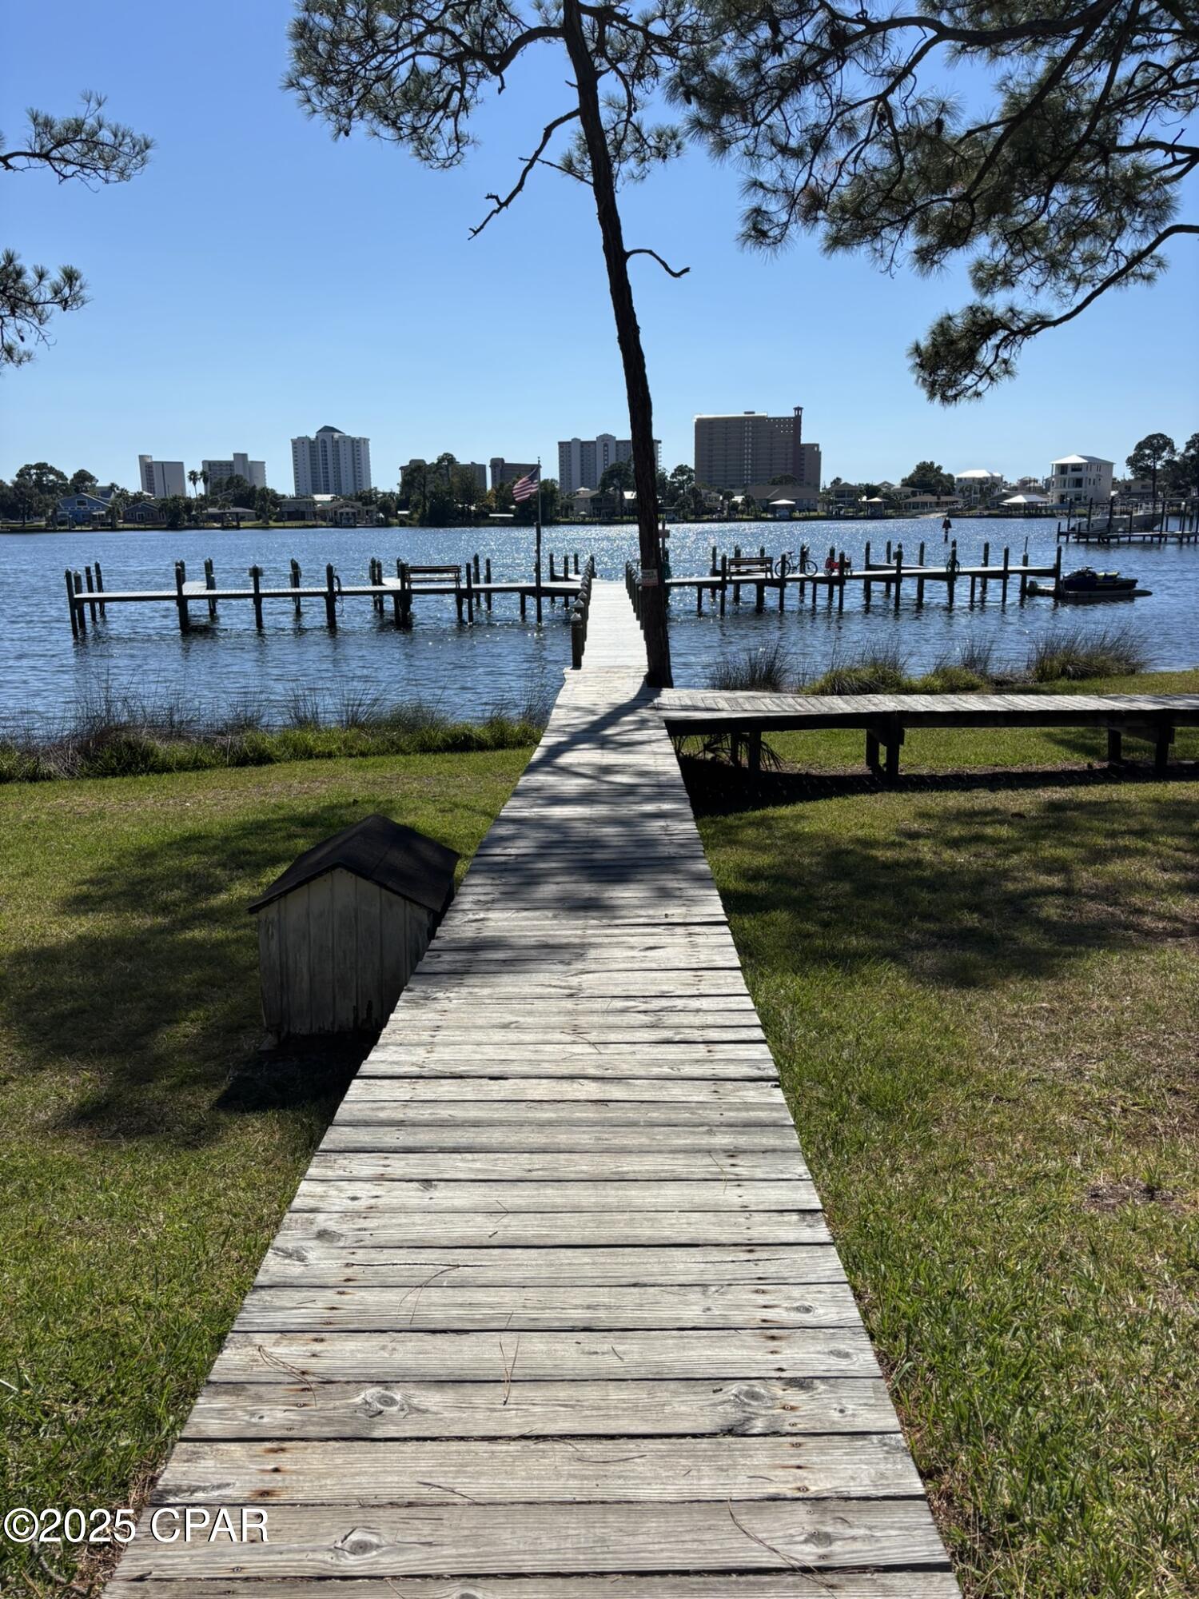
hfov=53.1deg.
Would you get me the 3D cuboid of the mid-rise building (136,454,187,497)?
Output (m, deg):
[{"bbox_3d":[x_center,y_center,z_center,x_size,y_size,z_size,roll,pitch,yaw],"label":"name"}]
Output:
[{"bbox_3d":[-320.760,-231.276,880.000,18.155,38.319,45.000,-10,17,-34],"label":"mid-rise building"}]

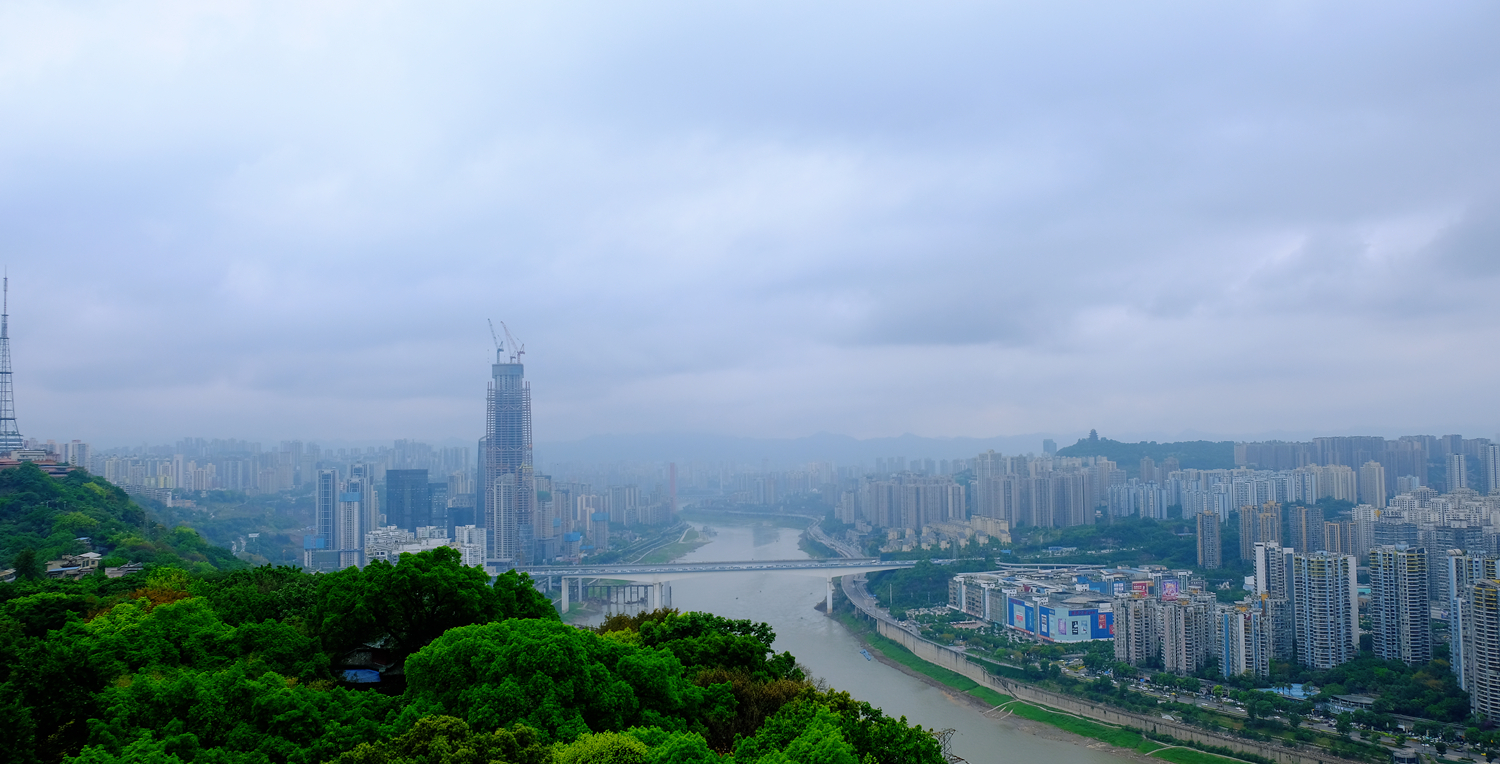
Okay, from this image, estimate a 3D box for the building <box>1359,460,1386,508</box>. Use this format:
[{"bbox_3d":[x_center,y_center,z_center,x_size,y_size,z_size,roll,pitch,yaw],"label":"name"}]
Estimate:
[{"bbox_3d":[1134.020,191.220,2050.000,28.000,90.500,31.000,1,-4,-30],"label":"building"}]

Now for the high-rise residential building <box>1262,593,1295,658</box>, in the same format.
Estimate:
[{"bbox_3d":[462.460,217.630,992.000,26.000,60.100,26.000,1,-4,-28],"label":"high-rise residential building"}]

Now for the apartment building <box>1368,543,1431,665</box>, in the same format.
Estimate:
[{"bbox_3d":[538.380,185.530,932.000,43.000,99.000,30.000,-2,-4,22],"label":"apartment building"}]

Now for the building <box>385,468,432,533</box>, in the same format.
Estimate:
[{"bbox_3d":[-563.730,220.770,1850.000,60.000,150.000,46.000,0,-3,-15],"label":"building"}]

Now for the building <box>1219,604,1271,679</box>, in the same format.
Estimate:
[{"bbox_3d":[409.250,215.640,932.000,36.000,63.000,27.000,-2,-4,16],"label":"building"}]

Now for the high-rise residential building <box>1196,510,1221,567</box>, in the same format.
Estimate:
[{"bbox_3d":[648.490,224.540,1590.000,29.000,82.000,25.000,-2,-4,12],"label":"high-rise residential building"}]

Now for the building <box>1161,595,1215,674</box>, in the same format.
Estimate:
[{"bbox_3d":[379.380,220.510,975.000,33.000,67.000,34.000,2,-5,-42],"label":"building"}]

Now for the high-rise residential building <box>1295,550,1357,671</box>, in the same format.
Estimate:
[{"bbox_3d":[481.310,191.040,940.000,46.000,96.000,27.000,-2,-4,25],"label":"high-rise residential building"}]

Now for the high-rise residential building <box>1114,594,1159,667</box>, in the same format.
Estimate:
[{"bbox_3d":[348.070,225.100,1014.000,28.000,64.500,28.000,1,-4,-28],"label":"high-rise residential building"}]

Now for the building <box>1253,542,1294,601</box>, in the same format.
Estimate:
[{"bbox_3d":[492.680,198.480,1058.000,29.000,93.000,25.000,-2,-4,14],"label":"building"}]

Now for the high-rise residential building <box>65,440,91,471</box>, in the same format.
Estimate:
[{"bbox_3d":[-1463.770,174.910,2450.000,42.000,88.000,28.000,1,-4,-27],"label":"high-rise residential building"}]

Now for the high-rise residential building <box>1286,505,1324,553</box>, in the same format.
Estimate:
[{"bbox_3d":[798.330,219.650,1615.000,28.000,81.200,33.000,0,-3,-21],"label":"high-rise residential building"}]

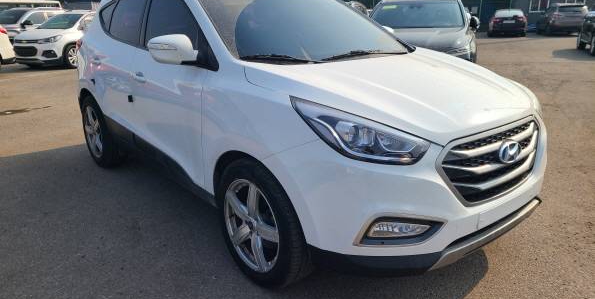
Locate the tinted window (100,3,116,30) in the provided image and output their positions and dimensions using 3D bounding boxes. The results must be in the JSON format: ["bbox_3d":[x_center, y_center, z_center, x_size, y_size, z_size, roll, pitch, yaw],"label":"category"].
[{"bbox_3d":[-1.718,-1.183,4.017,0.060,0.270,0.460,16,8,-38],"label":"tinted window"}]

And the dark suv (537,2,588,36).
[{"bbox_3d":[15.350,-7.600,26.050,1.870,1.680,4.580,4,17,17],"label":"dark suv"}]

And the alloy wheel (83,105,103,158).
[{"bbox_3d":[-1.858,-0.177,4.260,0.180,0.490,0.490,-14,21,-37],"label":"alloy wheel"}]

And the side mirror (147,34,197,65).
[{"bbox_3d":[-0.698,-0.550,2.484,0.270,0.180,0.160,-14,21,-37],"label":"side mirror"}]

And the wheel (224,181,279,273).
[{"bbox_3d":[-0.178,0.371,2.299,0.180,0.490,0.490,-15,21,-38],"label":"wheel"}]

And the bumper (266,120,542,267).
[{"bbox_3d":[0.778,0.123,2.344,1.800,0.700,0.700,-14,21,-37],"label":"bumper"}]

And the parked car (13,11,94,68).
[{"bbox_3d":[-7.060,-3.670,14.590,1.780,1.650,4.250,5,18,20],"label":"parked car"}]

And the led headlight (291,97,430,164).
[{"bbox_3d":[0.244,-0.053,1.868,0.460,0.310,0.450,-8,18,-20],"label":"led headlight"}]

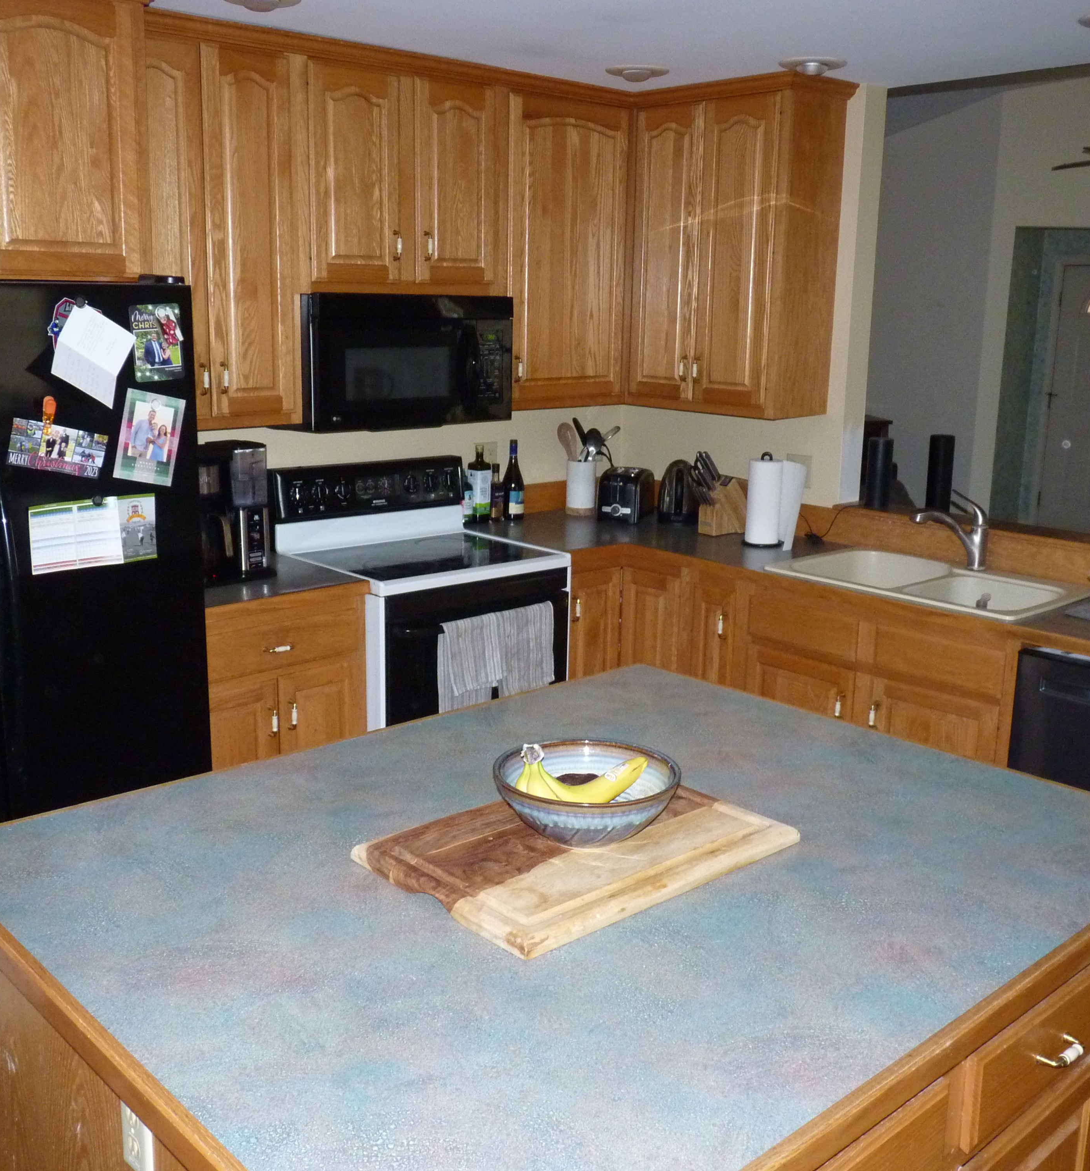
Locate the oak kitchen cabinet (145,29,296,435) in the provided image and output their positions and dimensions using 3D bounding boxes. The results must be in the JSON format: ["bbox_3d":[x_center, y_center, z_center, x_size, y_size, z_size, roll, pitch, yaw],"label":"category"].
[{"bbox_3d":[-1.051,-0.998,3.534,0.620,1.059,0.333,-10,17,-41],"label":"oak kitchen cabinet"}]

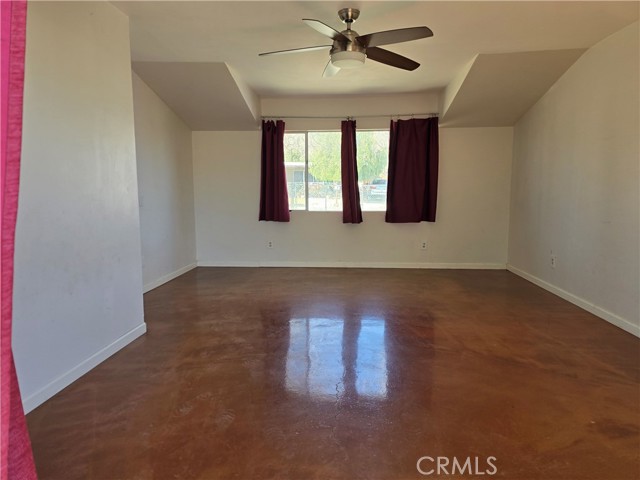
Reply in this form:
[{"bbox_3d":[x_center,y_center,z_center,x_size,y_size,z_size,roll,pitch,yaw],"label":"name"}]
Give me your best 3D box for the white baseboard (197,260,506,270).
[{"bbox_3d":[0.419,0.382,6.289,4.574,0.083,0.018,0,7,4],"label":"white baseboard"}]

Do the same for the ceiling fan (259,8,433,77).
[{"bbox_3d":[0.174,-1.456,3.099,1.317,0.378,1.301,0,7,4],"label":"ceiling fan"}]

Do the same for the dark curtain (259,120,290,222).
[{"bbox_3d":[-0.650,-0.979,6.129,0.454,1.448,0.100,0,7,4],"label":"dark curtain"}]

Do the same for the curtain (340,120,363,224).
[{"bbox_3d":[0.455,-0.954,6.054,0.307,1.456,0.100,0,7,4],"label":"curtain"}]

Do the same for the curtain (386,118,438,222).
[{"bbox_3d":[1.295,-0.970,5.993,0.738,1.459,0.100,0,7,4],"label":"curtain"}]

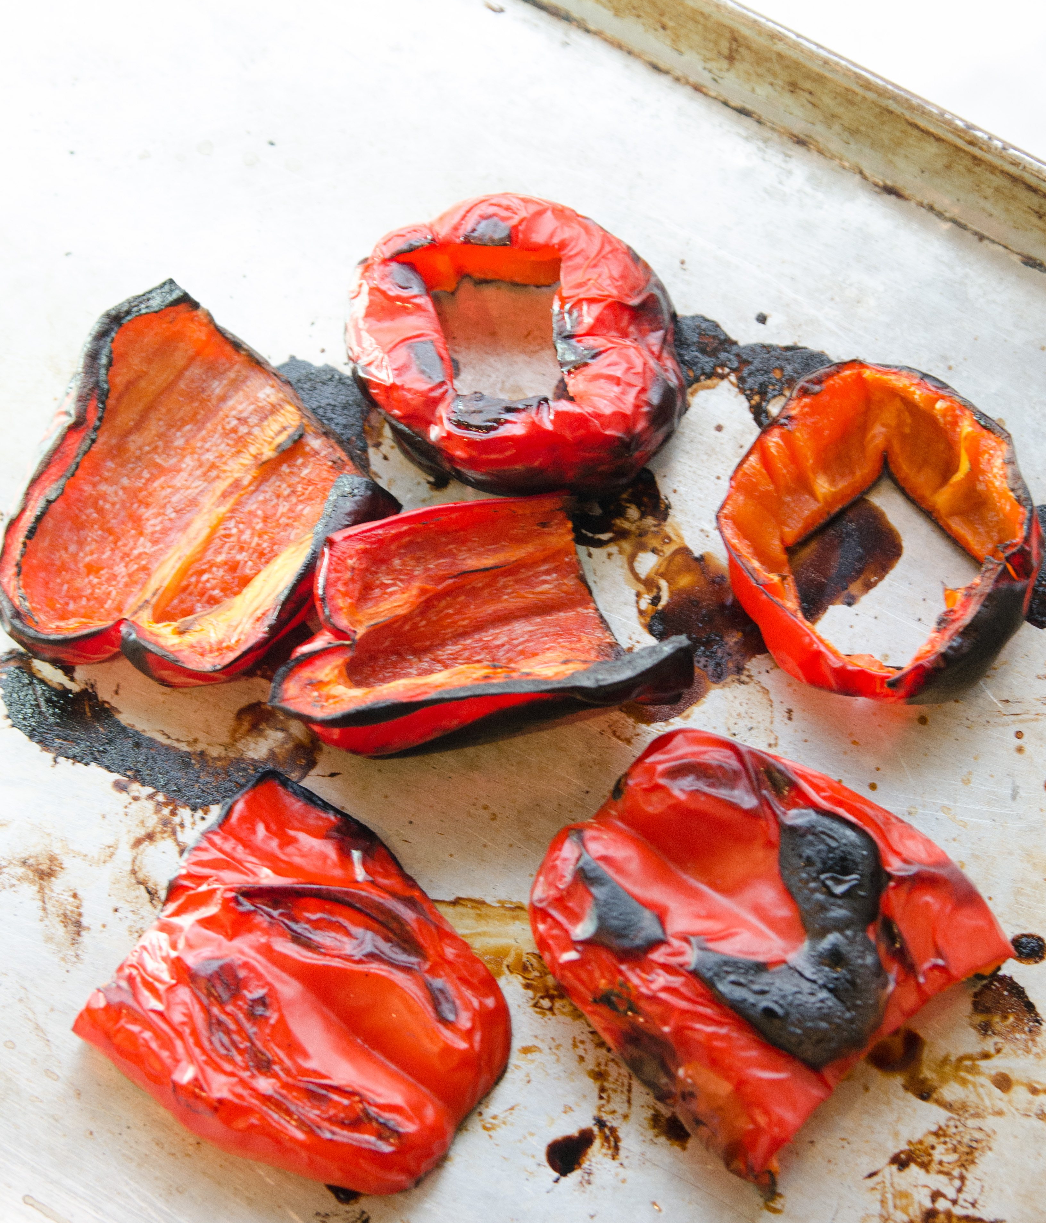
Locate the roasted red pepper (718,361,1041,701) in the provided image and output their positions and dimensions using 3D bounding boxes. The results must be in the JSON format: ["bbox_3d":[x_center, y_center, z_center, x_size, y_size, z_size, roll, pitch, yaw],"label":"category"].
[{"bbox_3d":[0.078,-0.015,0.741,0.072,0.030,0.077,0,66,0],"label":"roasted red pepper"}]

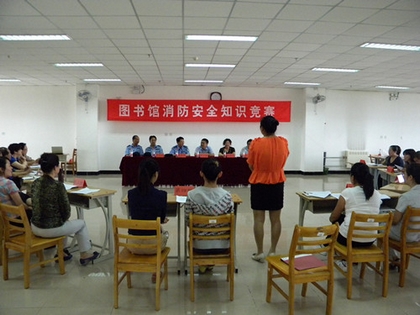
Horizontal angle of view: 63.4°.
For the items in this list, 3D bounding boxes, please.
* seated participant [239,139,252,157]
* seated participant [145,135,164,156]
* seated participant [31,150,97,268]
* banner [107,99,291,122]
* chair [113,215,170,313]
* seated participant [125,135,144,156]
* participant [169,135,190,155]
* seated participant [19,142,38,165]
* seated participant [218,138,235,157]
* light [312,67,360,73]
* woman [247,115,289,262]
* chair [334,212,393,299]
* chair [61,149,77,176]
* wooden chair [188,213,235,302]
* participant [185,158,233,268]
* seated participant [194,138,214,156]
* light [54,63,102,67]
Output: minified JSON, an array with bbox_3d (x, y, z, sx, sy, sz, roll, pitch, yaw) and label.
[{"bbox_3d":[1.159,0.102,9.846,0.500,1.240,0.720,0,4,-4],"label":"seated participant"},{"bbox_3d":[-1.562,0.057,9.645,0.530,1.330,0.720,0,4,-4],"label":"seated participant"},{"bbox_3d":[-1.562,0.570,3.561,0.470,1.240,0.790,4,6,39],"label":"seated participant"},{"bbox_3d":[-0.311,-1.570,11.546,6.222,0.704,0.031,0,4,-4],"label":"banner"},{"bbox_3d":[-0.577,0.855,2.944,0.403,0.806,0.479,0,4,3],"label":"chair"},{"bbox_3d":[-2.041,0.086,9.324,0.500,1.346,0.714,0,4,-4],"label":"seated participant"},{"bbox_3d":[-0.822,0.103,9.406,0.541,1.311,0.714,0,4,-4],"label":"participant"},{"bbox_3d":[-3.510,0.331,6.713,0.714,1.244,0.510,0,4,-6],"label":"seated participant"},{"bbox_3d":[0.473,0.124,9.493,0.479,1.265,0.714,0,4,-4],"label":"seated participant"},{"bbox_3d":[3.171,-2.187,8.530,1.170,0.070,0.270,0,4,-4],"label":"light"},{"bbox_3d":[0.664,0.350,3.907,0.490,1.650,0.360,0,4,-1],"label":"woman"},{"bbox_3d":[1.370,0.843,3.161,0.390,0.790,0.450,0,4,-4],"label":"chair"},{"bbox_3d":[-4.394,0.165,10.600,0.470,0.810,0.410,0,4,-4],"label":"chair"},{"bbox_3d":[0.006,0.846,3.090,0.403,0.806,0.479,0,4,-2],"label":"wooden chair"},{"bbox_3d":[-0.009,0.611,3.307,0.459,1.224,0.714,0,4,-2],"label":"participant"},{"bbox_3d":[-0.146,0.125,9.453,0.530,1.265,0.714,0,4,-4],"label":"seated participant"},{"bbox_3d":[-3.090,-2.185,8.043,1.170,0.070,0.270,0,4,-4],"label":"light"}]

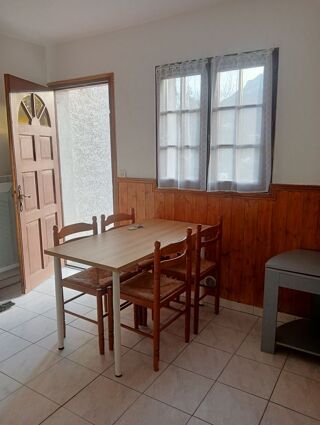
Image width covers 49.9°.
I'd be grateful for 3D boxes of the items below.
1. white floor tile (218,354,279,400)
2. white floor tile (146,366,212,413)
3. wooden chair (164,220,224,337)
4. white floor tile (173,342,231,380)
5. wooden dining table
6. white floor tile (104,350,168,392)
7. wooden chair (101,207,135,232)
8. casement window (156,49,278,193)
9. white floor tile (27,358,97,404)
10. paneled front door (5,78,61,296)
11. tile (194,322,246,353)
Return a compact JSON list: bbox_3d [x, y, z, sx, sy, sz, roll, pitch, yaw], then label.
[{"bbox_3d":[0.583,1.058,2.236,0.330,0.010,0.330,7,13,31],"label":"white floor tile"},{"bbox_3d":[0.124,1.083,2.134,0.330,0.010,0.330,7,13,31],"label":"white floor tile"},{"bbox_3d":[0.230,0.471,2.898,0.460,0.886,0.430,7,14,34],"label":"wooden chair"},{"bbox_3d":[0.301,1.026,2.410,0.330,0.010,0.330,7,13,31],"label":"white floor tile"},{"bbox_3d":[-0.161,0.559,2.810,0.670,0.754,1.280,7,14,34],"label":"wooden dining table"},{"bbox_3d":[-0.158,1.050,2.308,0.330,0.010,0.330,7,13,31],"label":"white floor tile"},{"bbox_3d":[-0.197,0.440,3.072,0.460,0.886,0.430,8,14,35],"label":"wooden chair"},{"bbox_3d":[0.423,-0.715,2.918,1.080,1.120,0.070,7,13,31],"label":"casement window"},{"bbox_3d":[-0.617,1.075,2.205,0.330,0.010,0.330,7,13,31],"label":"white floor tile"},{"bbox_3d":[-1.298,-0.289,3.666,0.045,2.080,0.785,2,12,14],"label":"paneled front door"},{"bbox_3d":[0.478,0.969,2.687,0.330,0.010,0.330,7,13,31],"label":"tile"}]

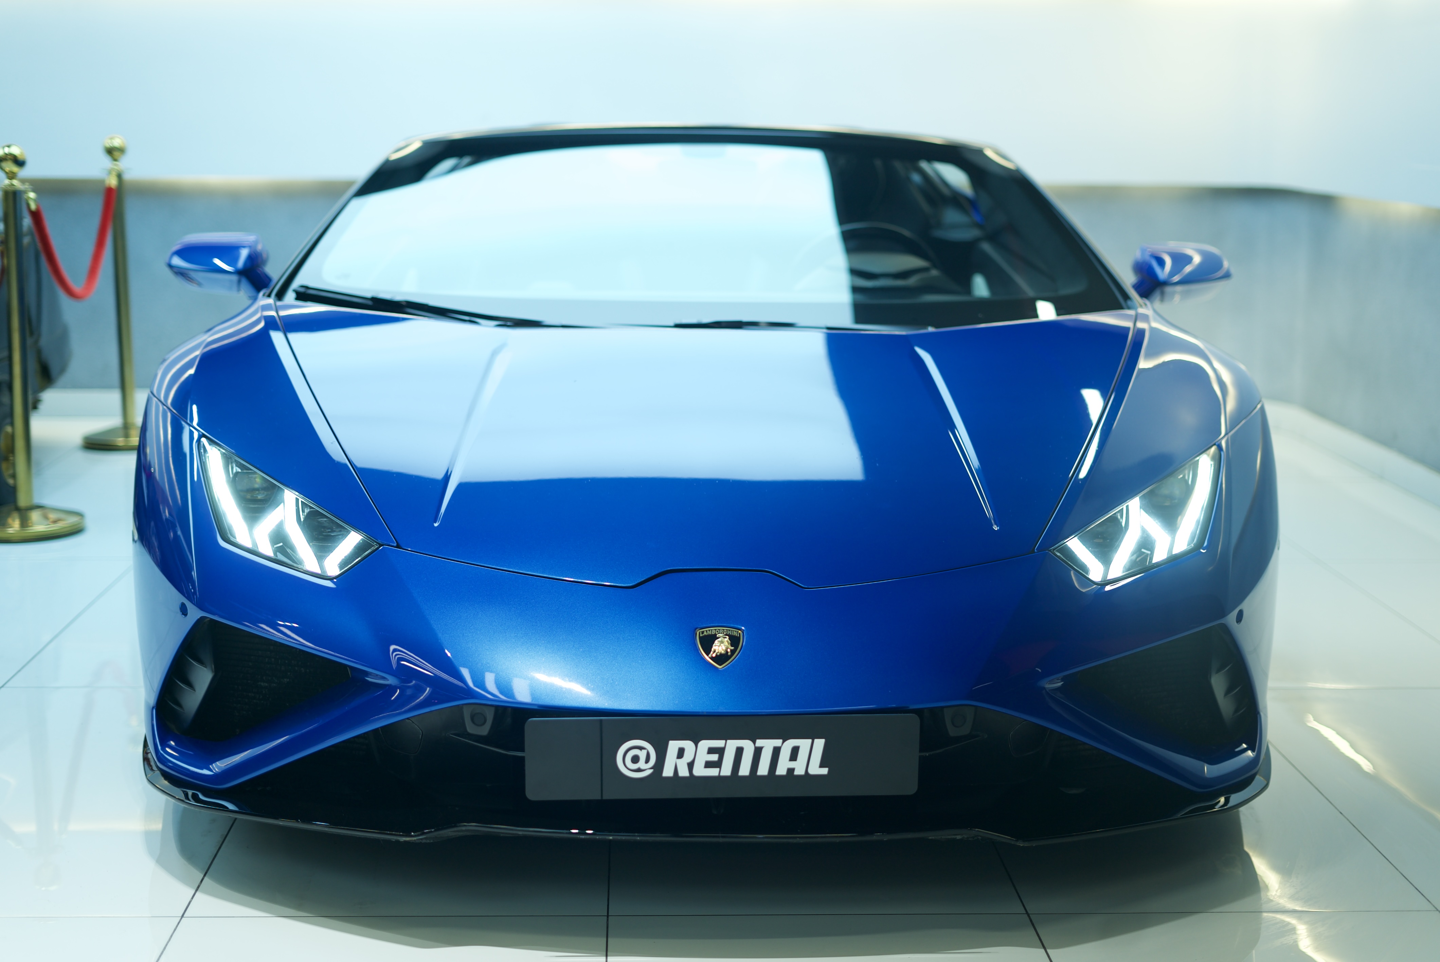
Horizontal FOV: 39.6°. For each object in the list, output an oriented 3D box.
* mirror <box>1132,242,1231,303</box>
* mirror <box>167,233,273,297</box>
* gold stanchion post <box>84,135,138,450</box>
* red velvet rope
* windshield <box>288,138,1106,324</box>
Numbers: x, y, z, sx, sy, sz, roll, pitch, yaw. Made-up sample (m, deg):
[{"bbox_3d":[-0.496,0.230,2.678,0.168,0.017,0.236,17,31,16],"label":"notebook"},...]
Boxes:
[{"bbox_3d":[0.974,-0.440,4.220,0.215,0.125,0.155,0,11,-2],"label":"mirror"},{"bbox_3d":[-1.038,-0.449,4.150,0.220,0.125,0.155,0,11,-2],"label":"mirror"},{"bbox_3d":[-1.998,-0.636,6.690,0.320,1.030,0.320,1,11,0],"label":"gold stanchion post"},{"bbox_3d":[-1.907,-0.719,5.949,0.050,0.365,1.363,-1,11,-8],"label":"red velvet rope"},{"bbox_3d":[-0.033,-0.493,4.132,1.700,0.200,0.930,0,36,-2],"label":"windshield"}]

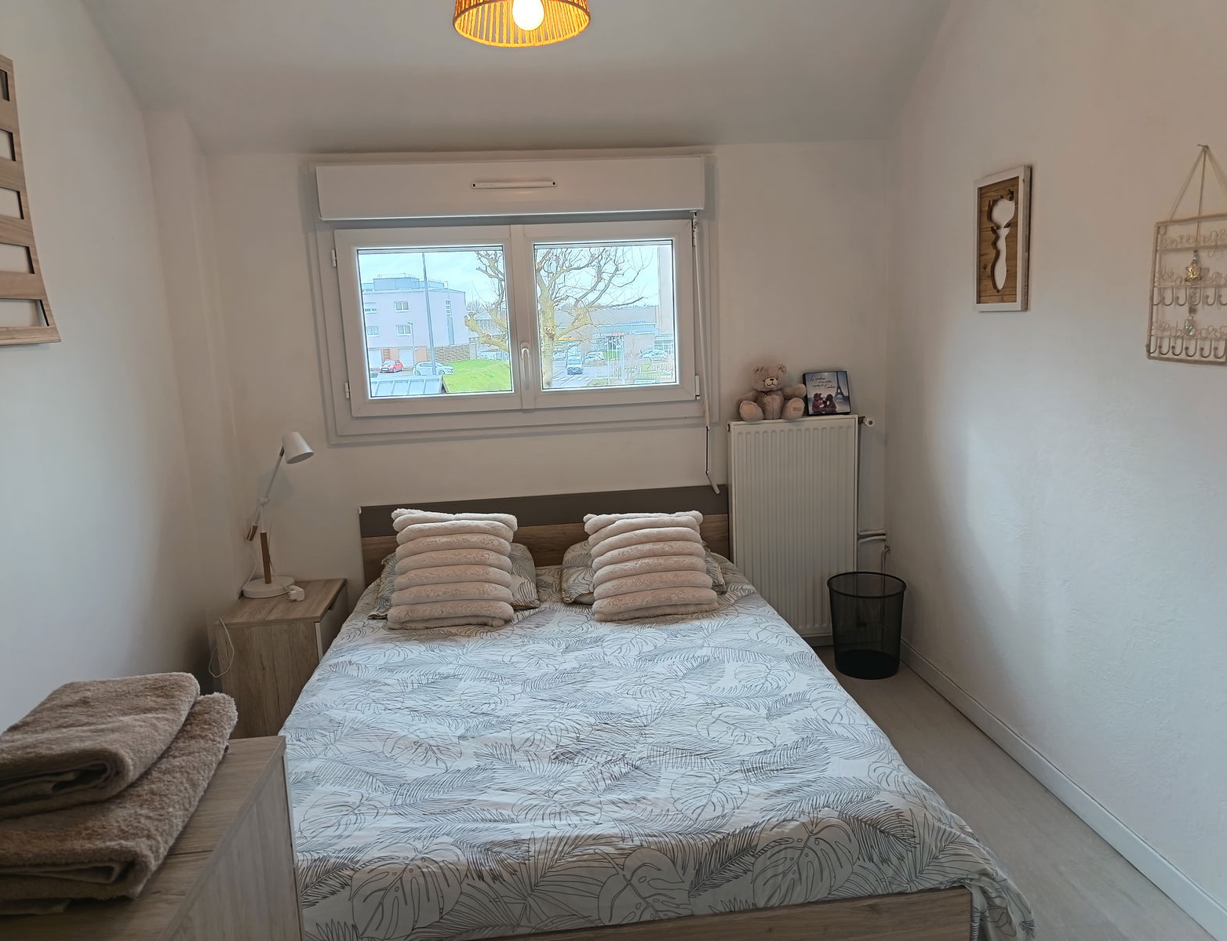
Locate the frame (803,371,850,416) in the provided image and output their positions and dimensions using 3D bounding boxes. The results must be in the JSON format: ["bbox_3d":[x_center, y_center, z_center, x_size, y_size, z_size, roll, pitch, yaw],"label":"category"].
[{"bbox_3d":[0.867,-0.308,3.532,0.174,0.174,0.025,-3,-7,-5],"label":"frame"}]

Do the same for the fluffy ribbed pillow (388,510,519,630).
[{"bbox_3d":[-0.541,0.314,2.984,0.430,0.410,0.145,-3,-28,-5],"label":"fluffy ribbed pillow"}]

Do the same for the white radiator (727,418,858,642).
[{"bbox_3d":[0.725,0.241,3.519,0.505,0.905,0.095,-3,10,-5],"label":"white radiator"}]

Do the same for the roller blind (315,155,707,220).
[{"bbox_3d":[-0.365,-1.038,3.231,1.390,0.195,0.140,-3,10,-5],"label":"roller blind"}]

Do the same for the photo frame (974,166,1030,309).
[{"bbox_3d":[1.168,-0.686,2.622,0.027,0.406,0.263,-3,10,-5],"label":"photo frame"}]

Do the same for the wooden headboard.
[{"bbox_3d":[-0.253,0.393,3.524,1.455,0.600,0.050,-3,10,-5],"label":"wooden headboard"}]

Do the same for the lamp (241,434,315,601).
[{"bbox_3d":[-1.263,0.163,3.264,0.360,0.620,0.200,2,11,24],"label":"lamp"}]

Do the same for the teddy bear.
[{"bbox_3d":[0.617,-0.306,3.423,0.265,0.215,0.170,-2,10,1],"label":"teddy bear"}]

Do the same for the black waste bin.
[{"bbox_3d":[1.013,0.623,3.478,0.304,0.343,0.304,-3,10,-5],"label":"black waste bin"}]

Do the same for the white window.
[{"bbox_3d":[-0.356,-0.566,3.373,1.400,0.775,0.080,-3,10,-5],"label":"white window"}]

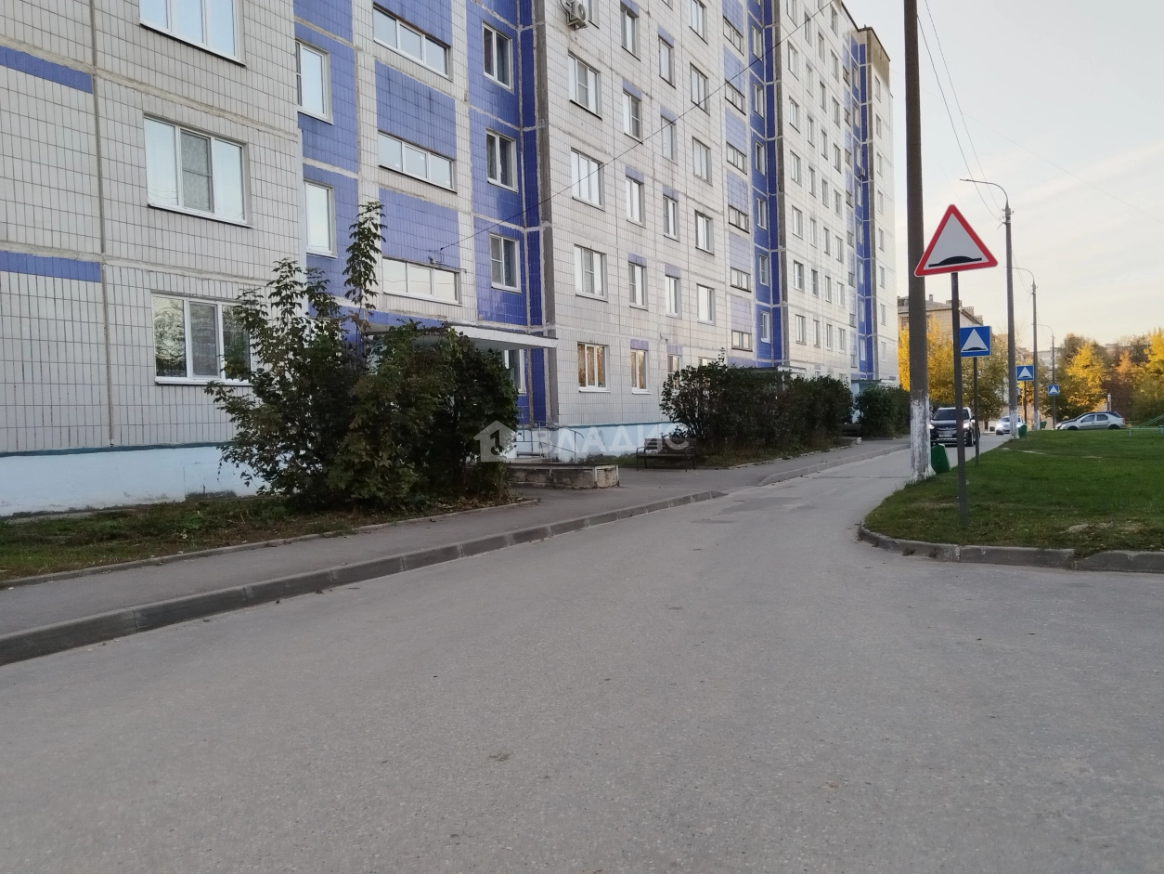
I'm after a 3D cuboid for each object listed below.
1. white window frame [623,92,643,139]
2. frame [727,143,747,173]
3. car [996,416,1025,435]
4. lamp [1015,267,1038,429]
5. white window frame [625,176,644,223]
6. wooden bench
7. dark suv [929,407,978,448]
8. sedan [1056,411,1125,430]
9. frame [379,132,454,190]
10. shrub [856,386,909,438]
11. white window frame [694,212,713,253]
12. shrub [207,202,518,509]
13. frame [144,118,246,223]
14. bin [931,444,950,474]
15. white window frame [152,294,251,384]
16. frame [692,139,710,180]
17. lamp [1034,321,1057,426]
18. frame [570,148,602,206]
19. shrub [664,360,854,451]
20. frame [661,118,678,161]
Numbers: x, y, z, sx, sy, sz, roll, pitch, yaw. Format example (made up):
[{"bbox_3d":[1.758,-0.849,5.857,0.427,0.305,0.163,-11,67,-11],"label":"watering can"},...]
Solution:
[{"bbox_3d":[1.618,-10.566,28.937,0.160,1.400,1.390,-1,1,29],"label":"white window frame"},{"bbox_3d":[7.179,-13.034,41.098,0.180,0.794,2.774,-1,1,29],"label":"frame"},{"bbox_3d":[31.207,-0.843,63.500,1.750,1.450,4.300,-1,1,29],"label":"car"},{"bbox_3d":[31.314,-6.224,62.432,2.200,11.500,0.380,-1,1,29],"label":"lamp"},{"bbox_3d":[1.718,-7.893,29.480,0.180,1.477,1.417,-1,1,29],"label":"white window frame"},{"bbox_3d":[2.129,0.446,22.187,1.520,0.800,0.600,-1,1,35],"label":"wooden bench"},{"bbox_3d":[16.406,-0.451,38.429,1.870,1.690,4.650,-1,1,29],"label":"dark suv"},{"bbox_3d":[32.865,-0.864,56.500,4.350,1.460,1.700,-1,1,20],"label":"sedan"},{"bbox_3d":[-3.973,-6.524,20.896,0.180,0.764,2.824,-1,1,29],"label":"frame"},{"bbox_3d":[17.341,-1.501,50.500,2.500,3.000,4.200,-1,1,29],"label":"shrub"},{"bbox_3d":[4.800,-8.130,35.000,0.180,1.407,1.990,-1,1,29],"label":"white window frame"},{"bbox_3d":[-3.468,-1.400,14.874,2.400,4.800,5.200,-1,1,29],"label":"shrub"},{"bbox_3d":[-6.476,-4.421,14.690,0.180,1.397,1.990,-1,1,29],"label":"frame"},{"bbox_3d":[6.602,0.398,16.100,0.380,0.580,0.380,-1,1,29],"label":"bin"},{"bbox_3d":[-6.324,-1.606,14.651,0.160,1.400,1.950,-1,1,29],"label":"white window frame"},{"bbox_3d":[4.644,-10.786,34.303,0.160,1.420,1.880,-1,1,29],"label":"frame"},{"bbox_3d":[41.273,-5.382,78.000,1.900,9.500,0.350,-1,1,29],"label":"lamp"},{"bbox_3d":[0.129,-7.689,26.196,0.160,1.420,1.980,-1,1,29],"label":"frame"},{"bbox_3d":[6.608,-0.989,30.690,2.400,2.700,14.000,-1,1,29],"label":"shrub"},{"bbox_3d":[3.095,-10.836,32.059,0.180,1.407,1.377,-1,1,29],"label":"frame"}]

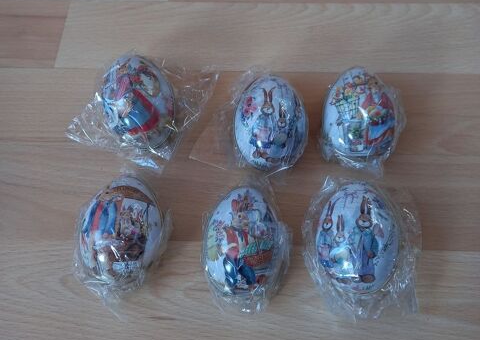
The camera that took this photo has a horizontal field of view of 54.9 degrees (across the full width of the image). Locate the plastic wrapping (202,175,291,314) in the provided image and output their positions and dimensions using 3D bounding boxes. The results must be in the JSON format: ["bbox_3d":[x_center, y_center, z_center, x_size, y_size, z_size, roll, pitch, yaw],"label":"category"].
[{"bbox_3d":[0.004,0.040,0.270,0.053,0.049,0.081,0,66,2],"label":"plastic wrapping"}]

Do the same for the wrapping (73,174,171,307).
[{"bbox_3d":[-0.072,0.037,0.274,0.054,0.049,0.080,3,66,3],"label":"wrapping"}]

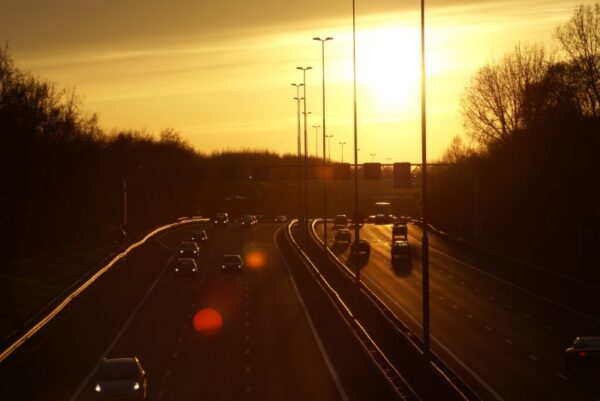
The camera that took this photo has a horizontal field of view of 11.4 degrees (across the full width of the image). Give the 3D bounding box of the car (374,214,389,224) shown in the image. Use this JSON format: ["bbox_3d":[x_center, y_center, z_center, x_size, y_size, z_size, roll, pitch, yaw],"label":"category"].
[{"bbox_3d":[13.134,3.118,485.000,1.850,1.650,4.500,-1,0,0],"label":"car"}]

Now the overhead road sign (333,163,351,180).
[{"bbox_3d":[4.813,-3.277,344.000,1.850,1.850,0.400,-1,1,-1],"label":"overhead road sign"}]

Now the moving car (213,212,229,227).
[{"bbox_3d":[-11.325,2.878,432.000,1.800,1.850,4.500,-1,0,0],"label":"moving car"}]

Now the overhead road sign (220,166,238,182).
[{"bbox_3d":[-8.044,-2.979,344.000,1.850,1.800,0.400,-1,1,-1],"label":"overhead road sign"}]

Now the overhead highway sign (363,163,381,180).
[{"bbox_3d":[8.285,-3.312,344.000,1.850,1.800,0.400,-1,1,-1],"label":"overhead highway sign"}]

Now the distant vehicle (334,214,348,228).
[{"bbox_3d":[6.191,3.178,450.000,1.720,1.800,4.400,-1,0,0],"label":"distant vehicle"}]

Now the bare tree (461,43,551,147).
[{"bbox_3d":[22.931,-7.811,335.000,10.000,19.500,9.500,-1,0,0],"label":"bare tree"}]

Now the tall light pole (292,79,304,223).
[{"bbox_3d":[-0.201,-7.280,465.000,1.950,21.600,0.400,-1,0,0],"label":"tall light pole"}]

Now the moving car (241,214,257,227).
[{"bbox_3d":[-7.242,3.065,428.000,1.800,1.600,4.400,-1,0,0],"label":"moving car"}]

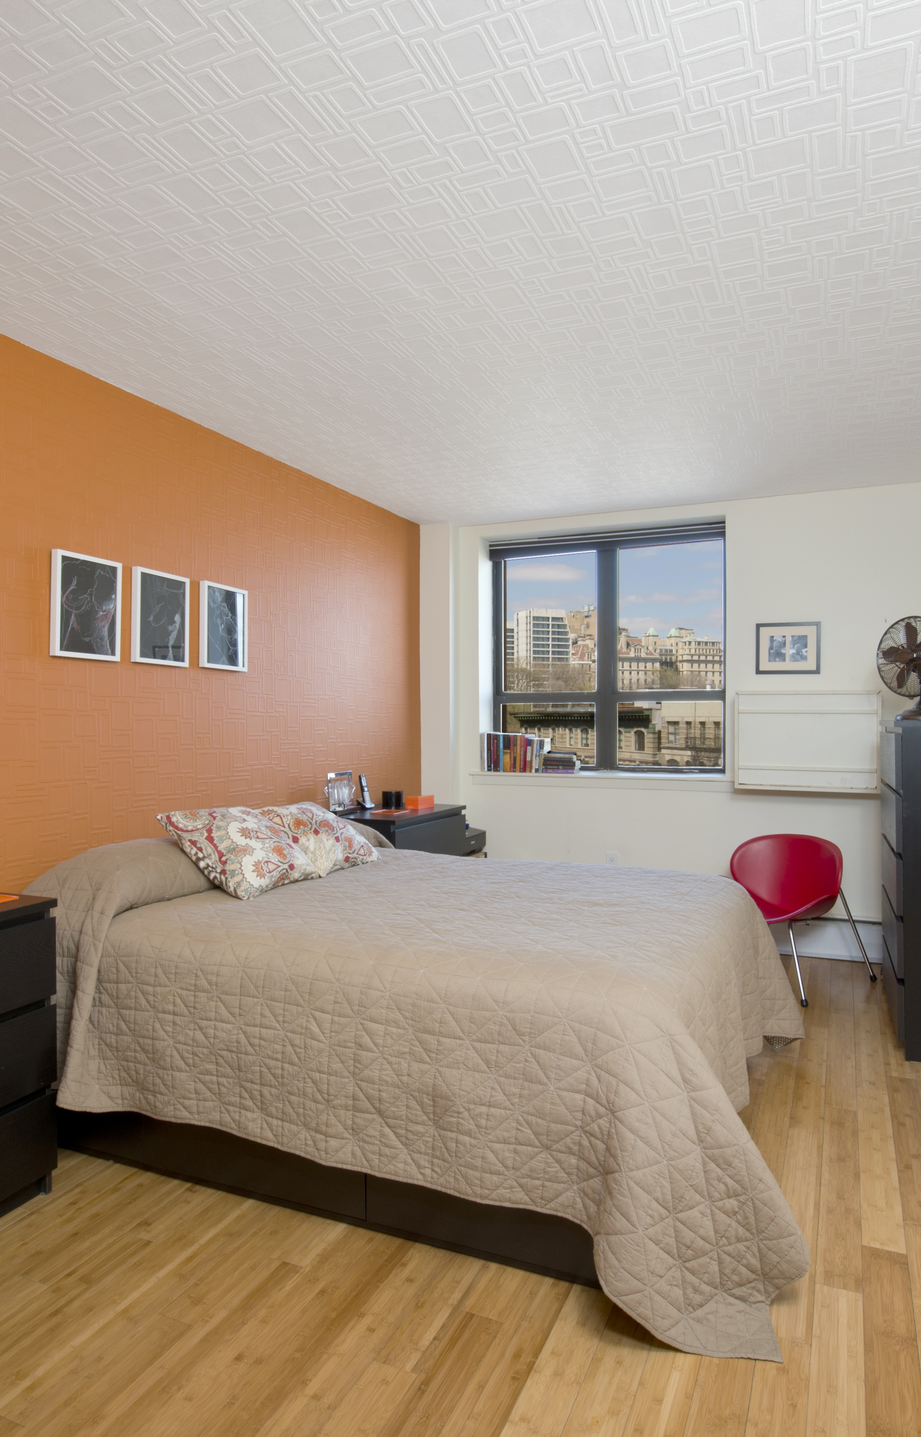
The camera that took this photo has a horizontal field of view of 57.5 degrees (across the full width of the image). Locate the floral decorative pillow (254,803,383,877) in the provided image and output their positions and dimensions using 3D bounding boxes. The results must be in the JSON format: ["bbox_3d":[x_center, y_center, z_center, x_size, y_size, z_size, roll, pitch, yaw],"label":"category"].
[{"bbox_3d":[-0.630,0.509,3.560,0.450,0.130,0.470,35,14,20],"label":"floral decorative pillow"}]

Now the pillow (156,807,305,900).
[{"bbox_3d":[-0.794,0.465,3.037,0.450,0.130,0.440,37,15,19],"label":"pillow"}]

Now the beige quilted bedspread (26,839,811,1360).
[{"bbox_3d":[-0.036,0.840,2.883,2.320,0.840,1.790,0,0,24],"label":"beige quilted bedspread"}]

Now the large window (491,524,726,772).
[{"bbox_3d":[0.865,-0.396,5.079,1.470,1.440,0.120,0,0,24],"label":"large window"}]

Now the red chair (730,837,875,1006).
[{"bbox_3d":[1.577,0.909,4.067,0.570,0.710,0.570,0,0,-38],"label":"red chair"}]

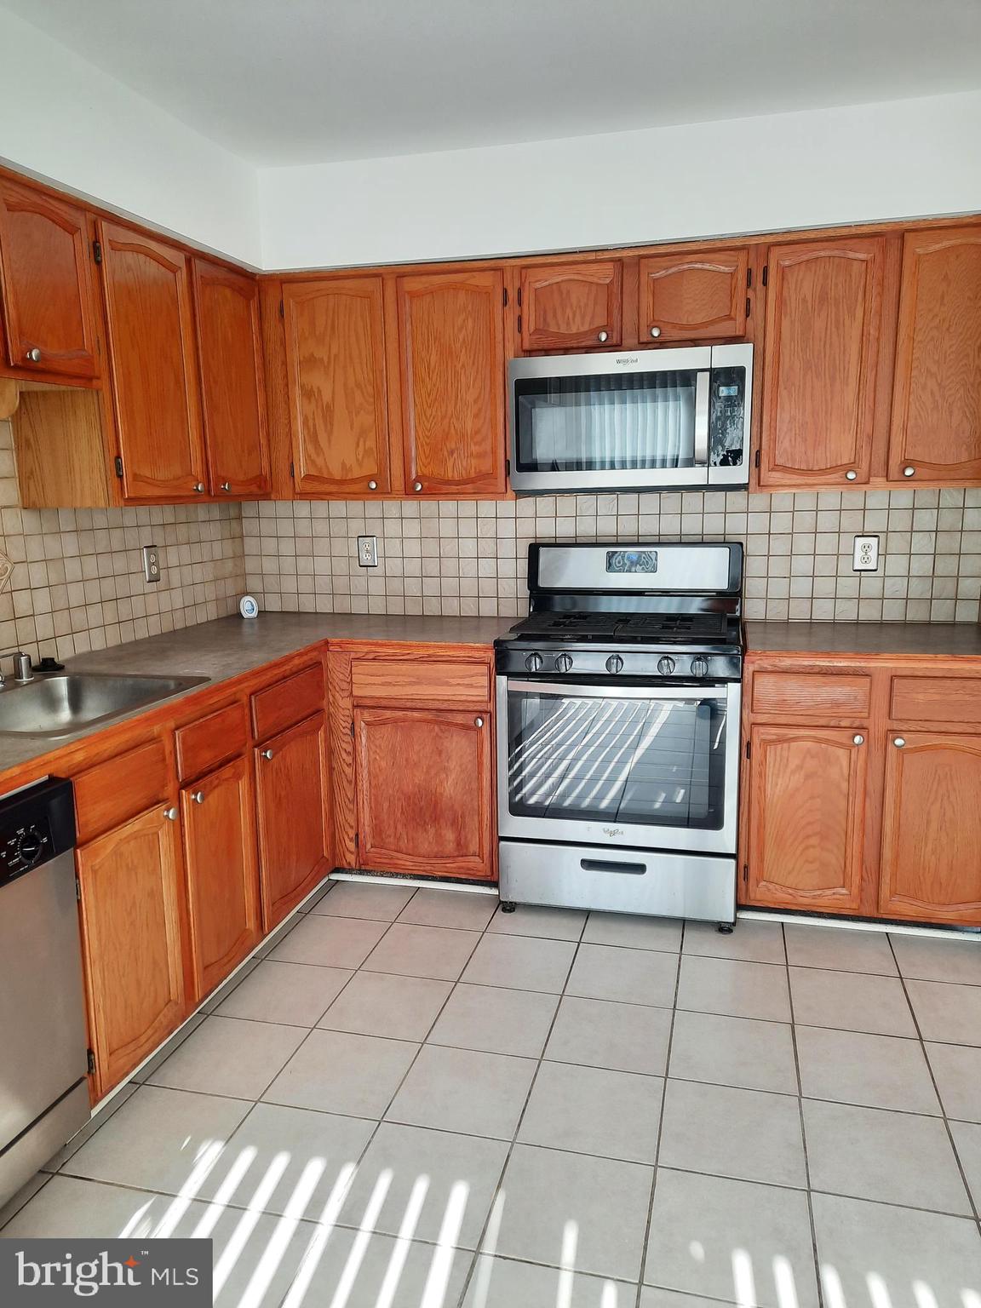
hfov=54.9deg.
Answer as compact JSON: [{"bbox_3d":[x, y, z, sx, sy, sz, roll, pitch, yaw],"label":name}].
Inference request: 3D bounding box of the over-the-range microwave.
[{"bbox_3d":[0.485,-0.773,3.185,0.759,0.434,0.397,2,11,14],"label":"over-the-range microwave"}]

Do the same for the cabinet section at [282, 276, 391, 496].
[{"bbox_3d":[-0.492,-0.943,3.405,0.360,0.708,0.290,2,11,14],"label":"cabinet section"}]

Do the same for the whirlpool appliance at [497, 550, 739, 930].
[{"bbox_3d":[0.462,0.242,3.226,0.759,1.194,0.674,2,11,14],"label":"whirlpool appliance"}]

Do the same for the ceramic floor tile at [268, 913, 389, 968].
[{"bbox_3d":[-0.502,0.910,2.984,0.303,0.010,0.303,2,11,14],"label":"ceramic floor tile"}]

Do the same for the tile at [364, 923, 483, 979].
[{"bbox_3d":[-0.204,0.920,2.908,0.303,0.010,0.303,2,11,14],"label":"tile"}]

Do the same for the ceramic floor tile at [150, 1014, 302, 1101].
[{"bbox_3d":[-0.655,1.024,2.405,0.303,0.010,0.303,2,11,14],"label":"ceramic floor tile"}]

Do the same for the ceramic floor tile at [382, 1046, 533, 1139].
[{"bbox_3d":[-0.059,1.042,2.250,0.303,0.010,0.303,2,11,14],"label":"ceramic floor tile"}]

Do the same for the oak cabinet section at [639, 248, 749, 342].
[{"bbox_3d":[0.663,-1.131,3.067,0.328,0.256,0.290,2,11,14],"label":"oak cabinet section"}]

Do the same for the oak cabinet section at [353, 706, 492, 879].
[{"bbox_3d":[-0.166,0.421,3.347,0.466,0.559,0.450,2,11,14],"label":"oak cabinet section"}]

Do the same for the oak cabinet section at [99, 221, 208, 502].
[{"bbox_3d":[-1.089,-0.805,2.719,0.290,0.708,0.400,2,11,14],"label":"oak cabinet section"}]

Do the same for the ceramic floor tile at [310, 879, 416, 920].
[{"bbox_3d":[-0.426,0.860,3.278,0.304,0.012,0.294,2,11,14],"label":"ceramic floor tile"}]

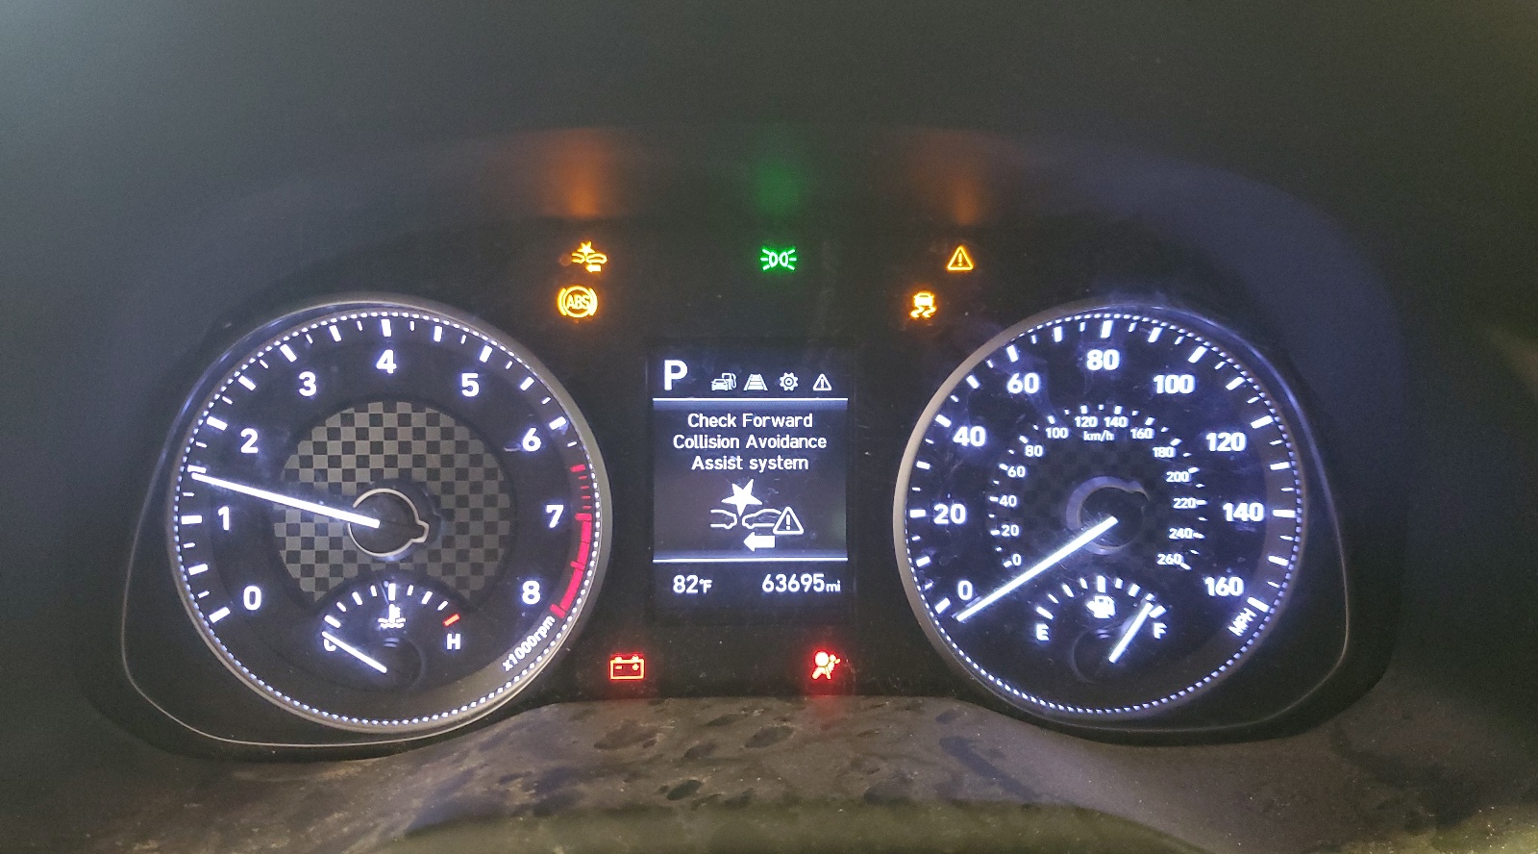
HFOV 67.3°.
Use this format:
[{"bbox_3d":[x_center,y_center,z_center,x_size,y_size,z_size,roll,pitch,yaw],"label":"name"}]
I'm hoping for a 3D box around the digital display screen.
[{"bbox_3d":[-0.005,0.015,0.310,0.053,0.073,0.008,0,3,-3],"label":"digital display screen"}]

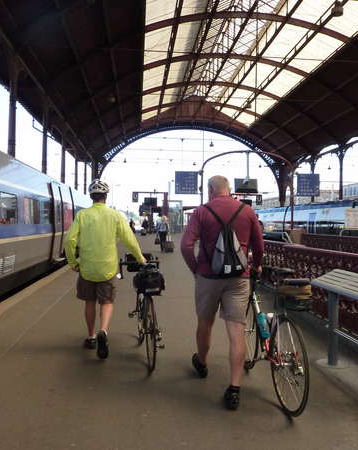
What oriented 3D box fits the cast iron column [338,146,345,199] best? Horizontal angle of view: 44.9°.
[{"bbox_3d":[18.389,-3.635,48.785,0.470,10.300,0.470,1,0,-5],"label":"cast iron column"}]

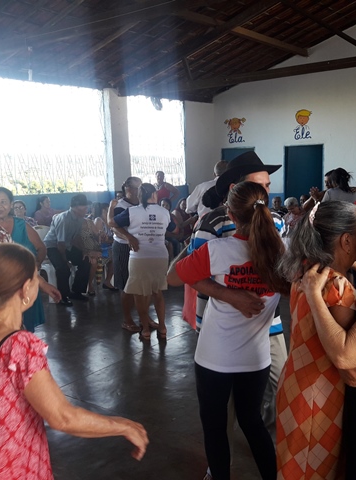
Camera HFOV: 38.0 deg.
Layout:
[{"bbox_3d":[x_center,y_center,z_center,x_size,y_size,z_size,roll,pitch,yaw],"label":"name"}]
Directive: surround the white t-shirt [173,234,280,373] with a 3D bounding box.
[{"bbox_3d":[0.240,0.290,2.420,0.470,0.640,0.320,-1,8,1],"label":"white t-shirt"}]

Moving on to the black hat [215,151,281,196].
[{"bbox_3d":[0.365,-0.350,2.720,0.350,0.160,0.300,-11,9,29],"label":"black hat"}]

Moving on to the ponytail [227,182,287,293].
[{"bbox_3d":[0.345,-0.010,2.310,0.270,0.480,0.250,-4,9,-14],"label":"ponytail"}]

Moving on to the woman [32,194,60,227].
[{"bbox_3d":[-1.850,0.000,7.650,0.720,1.240,0.500,4,10,30],"label":"woman"}]

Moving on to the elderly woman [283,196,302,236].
[{"bbox_3d":[1.790,-0.090,8.250,0.520,1.160,0.720,3,10,29],"label":"elderly woman"}]

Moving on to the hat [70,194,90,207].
[{"bbox_3d":[-1.200,-0.485,6.400,0.250,0.140,0.200,2,9,21],"label":"hat"}]

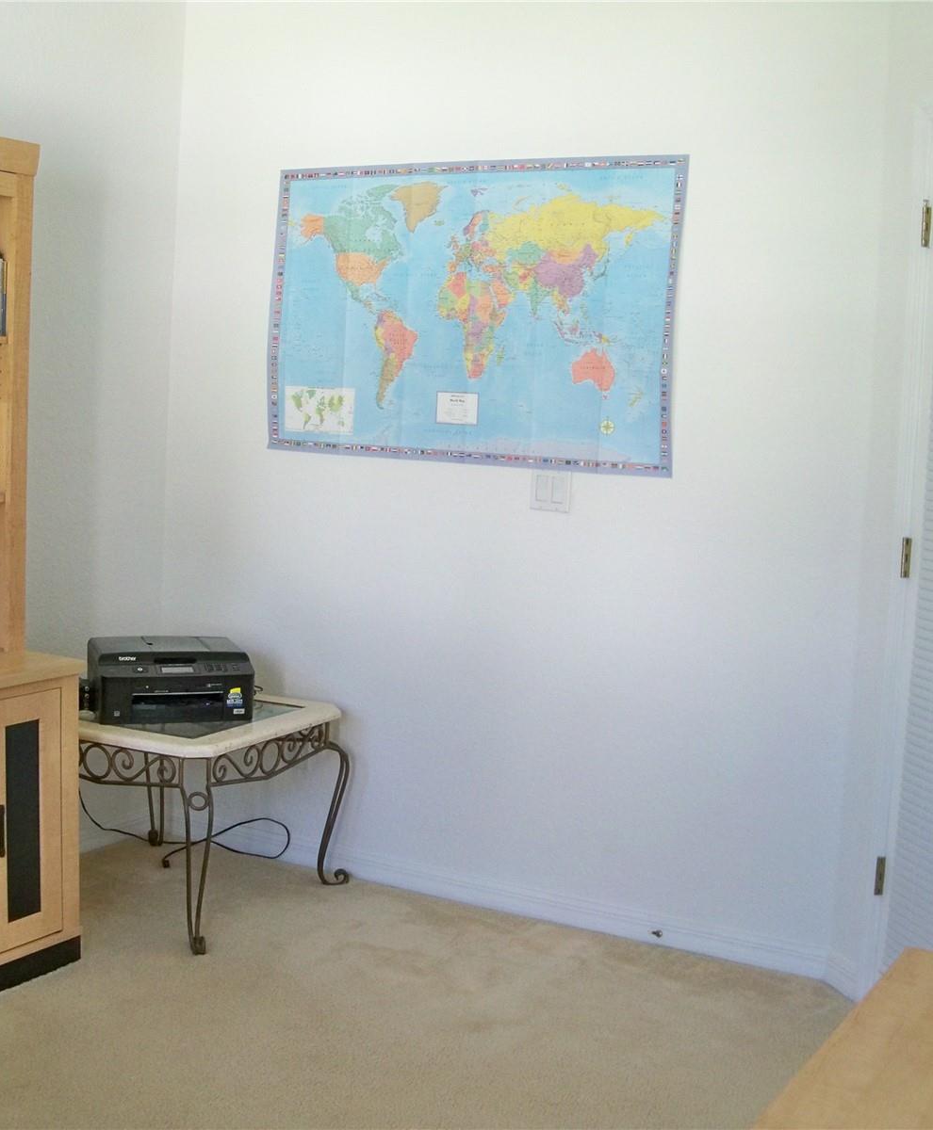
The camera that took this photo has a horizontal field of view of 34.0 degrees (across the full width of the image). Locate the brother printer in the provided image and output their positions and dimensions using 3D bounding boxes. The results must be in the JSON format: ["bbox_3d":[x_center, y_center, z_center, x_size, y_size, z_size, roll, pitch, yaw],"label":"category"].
[{"bbox_3d":[-0.810,0.307,4.145,0.405,0.175,0.375,0,6,-19],"label":"brother printer"}]

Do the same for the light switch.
[{"bbox_3d":[0.220,-0.196,3.991,0.116,0.116,0.010,6,7,29],"label":"light switch"}]

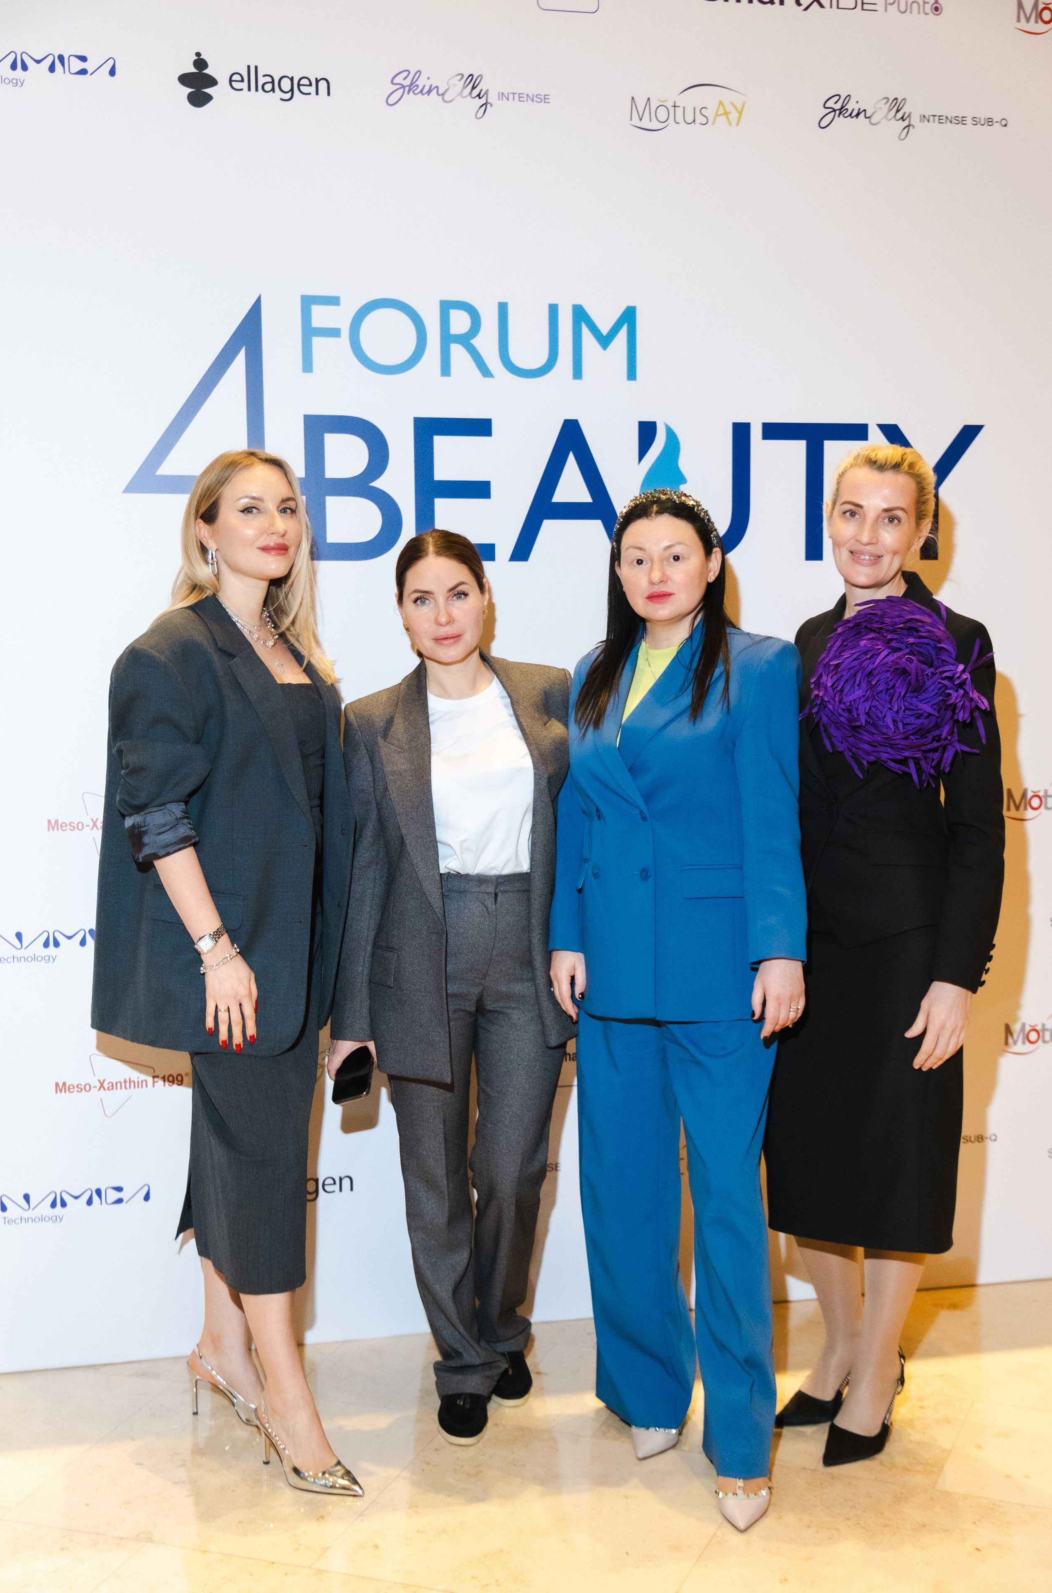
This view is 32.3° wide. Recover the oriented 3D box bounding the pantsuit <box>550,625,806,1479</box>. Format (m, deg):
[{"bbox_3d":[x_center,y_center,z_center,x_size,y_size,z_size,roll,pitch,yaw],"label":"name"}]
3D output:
[{"bbox_3d":[0.263,0.439,3.127,0.470,1.470,0.380,1,5,22],"label":"pantsuit"}]

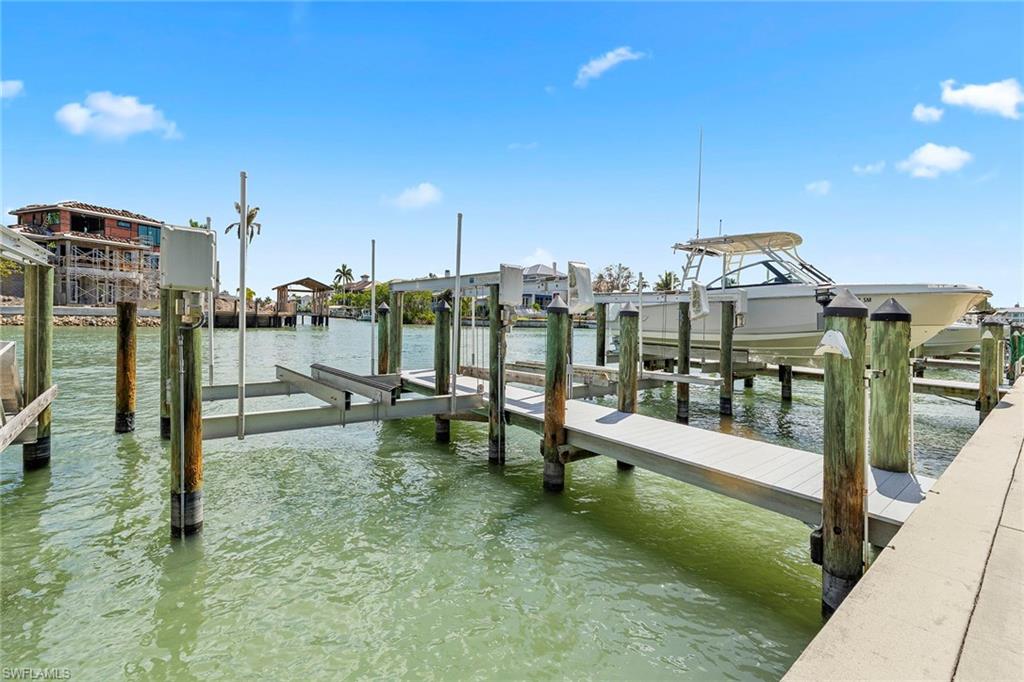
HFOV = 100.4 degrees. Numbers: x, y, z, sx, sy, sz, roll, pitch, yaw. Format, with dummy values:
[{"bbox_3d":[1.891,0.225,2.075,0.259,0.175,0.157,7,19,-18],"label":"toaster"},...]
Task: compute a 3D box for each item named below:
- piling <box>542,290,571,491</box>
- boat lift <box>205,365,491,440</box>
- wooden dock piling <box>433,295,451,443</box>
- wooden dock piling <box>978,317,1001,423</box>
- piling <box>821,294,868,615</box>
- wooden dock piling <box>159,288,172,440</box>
[{"bbox_3d":[0.620,0.704,6.080,0.300,2.710,0.300,1,3,0],"label":"piling"},{"bbox_3d":[-3.200,0.851,7.359,4.100,0.520,3.950,-2,5,-39],"label":"boat lift"},{"bbox_3d":[-1.341,0.550,8.230,0.280,2.670,0.280,-1,3,-41],"label":"wooden dock piling"},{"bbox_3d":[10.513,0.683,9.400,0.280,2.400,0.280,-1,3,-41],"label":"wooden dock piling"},{"bbox_3d":[2.634,0.914,3.363,0.280,2.626,0.280,-2,5,-39],"label":"piling"},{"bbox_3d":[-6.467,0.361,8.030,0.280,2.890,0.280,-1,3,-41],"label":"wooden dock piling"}]

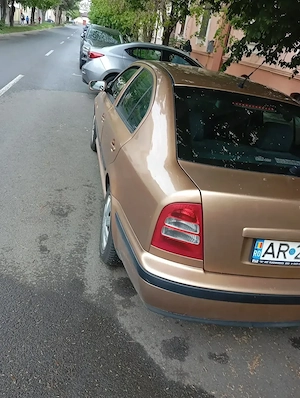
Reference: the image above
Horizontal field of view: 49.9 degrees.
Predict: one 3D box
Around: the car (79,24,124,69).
[{"bbox_3d":[-1.870,-6.061,13.060,1.780,1.540,4.350,3,28,-12],"label":"car"}]

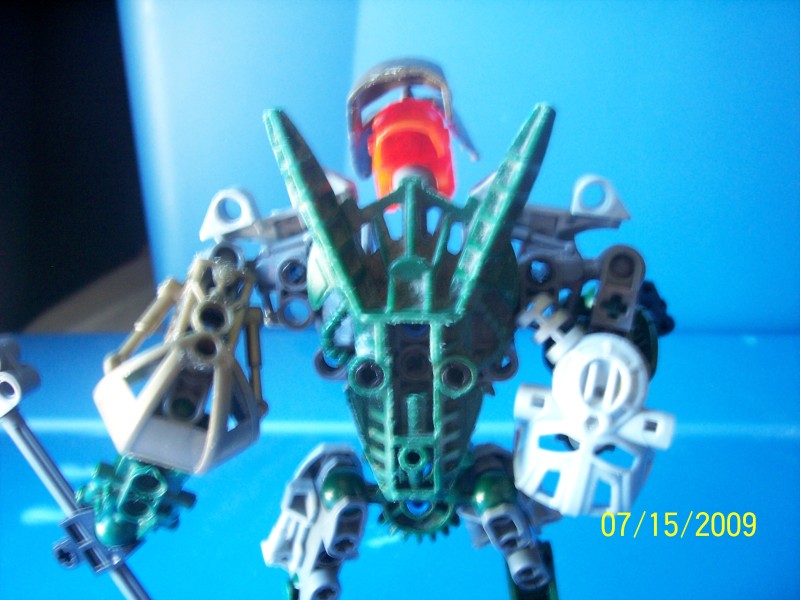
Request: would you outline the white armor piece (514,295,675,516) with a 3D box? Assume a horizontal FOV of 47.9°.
[{"bbox_3d":[0.037,0.022,0.174,0.032,0.039,0.021,10,-4,12],"label":"white armor piece"}]

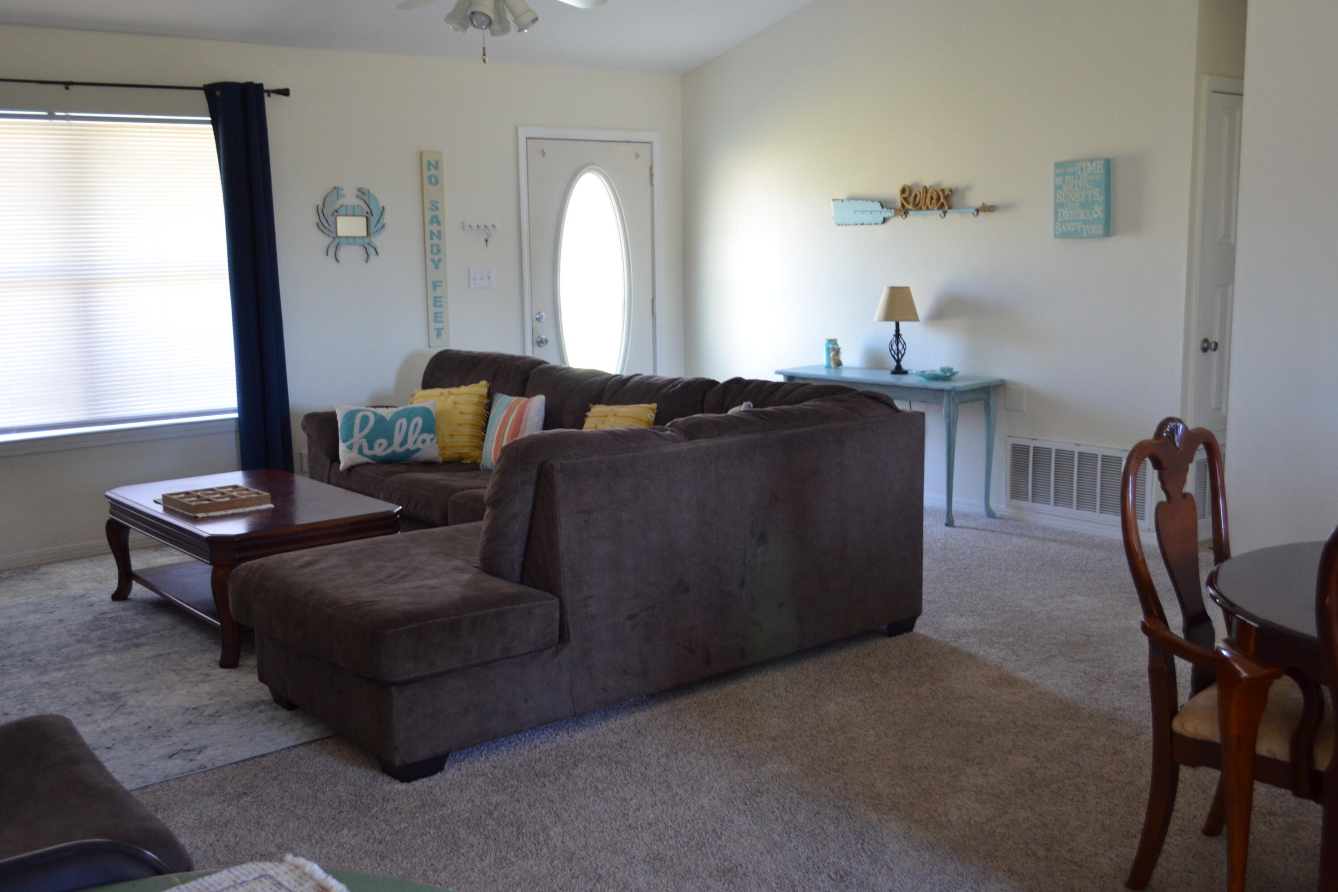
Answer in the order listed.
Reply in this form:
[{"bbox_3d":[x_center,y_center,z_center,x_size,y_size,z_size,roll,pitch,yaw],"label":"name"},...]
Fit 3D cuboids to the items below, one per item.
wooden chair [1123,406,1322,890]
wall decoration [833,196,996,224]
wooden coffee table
[{"bbox_3d":[1.323,0.474,2.882,0.590,1.030,0.610,-9,12,-43],"label":"wooden chair"},{"bbox_3d":[1.257,-1.233,7.050,0.050,0.142,1.110,-8,12,-39],"label":"wall decoration"},{"bbox_3d":[-1.635,0.439,5.263,0.750,0.465,1.310,-8,12,-39],"label":"wooden coffee table"}]

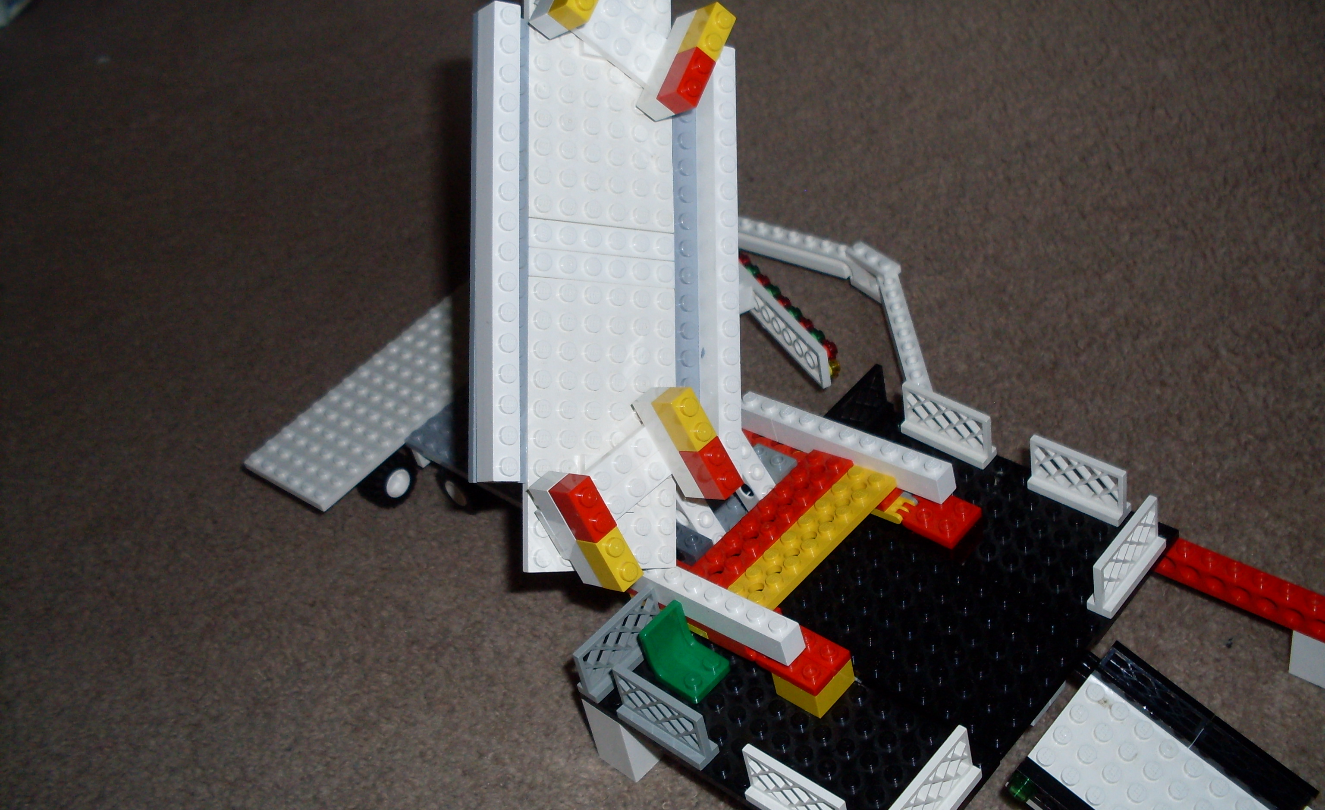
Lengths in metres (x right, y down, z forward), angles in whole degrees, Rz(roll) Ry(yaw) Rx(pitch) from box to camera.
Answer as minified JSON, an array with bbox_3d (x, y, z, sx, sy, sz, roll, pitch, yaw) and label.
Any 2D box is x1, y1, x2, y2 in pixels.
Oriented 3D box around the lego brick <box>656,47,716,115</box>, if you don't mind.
[{"bbox_3d":[0.007,-0.092,0.413,0.011,0.008,0.016,-4,57,54],"label":"lego brick"}]

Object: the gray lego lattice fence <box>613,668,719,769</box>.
[{"bbox_3d":[0.000,0.087,0.408,0.032,0.019,0.008,24,52,37],"label":"gray lego lattice fence"}]

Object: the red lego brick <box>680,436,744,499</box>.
[{"bbox_3d":[0.014,0.018,0.412,0.008,0.016,0.011,-40,20,-31],"label":"red lego brick"}]

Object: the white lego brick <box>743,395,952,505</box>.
[{"bbox_3d":[0.056,0.012,0.456,0.079,0.011,0.008,21,51,41],"label":"white lego brick"}]

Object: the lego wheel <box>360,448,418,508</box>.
[{"bbox_3d":[-0.105,0.028,0.555,0.012,0.022,0.022,22,52,35],"label":"lego wheel"}]

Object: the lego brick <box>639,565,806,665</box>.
[{"bbox_3d":[0.013,0.057,0.420,0.065,0.011,0.008,21,51,41],"label":"lego brick"}]

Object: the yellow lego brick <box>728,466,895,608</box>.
[{"bbox_3d":[0.044,0.039,0.427,0.016,0.005,0.064,21,51,41],"label":"yellow lego brick"}]

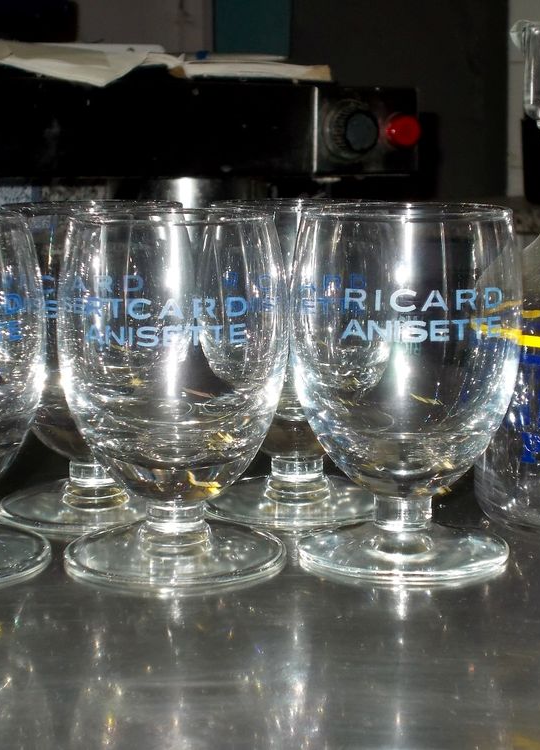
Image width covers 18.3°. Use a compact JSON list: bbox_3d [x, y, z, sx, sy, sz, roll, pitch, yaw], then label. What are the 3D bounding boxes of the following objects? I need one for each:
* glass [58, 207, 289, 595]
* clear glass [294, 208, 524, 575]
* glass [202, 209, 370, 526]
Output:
[{"bbox_3d":[-0.031,0.004,0.540,0.074,0.111,0.074,0,9,1],"label":"glass"},{"bbox_3d":[0.044,0.004,0.543,0.074,0.111,0.074,-1,9,-5],"label":"clear glass"},{"bbox_3d":[0.011,-0.007,0.608,0.074,0.111,0.074,0,9,1],"label":"glass"}]

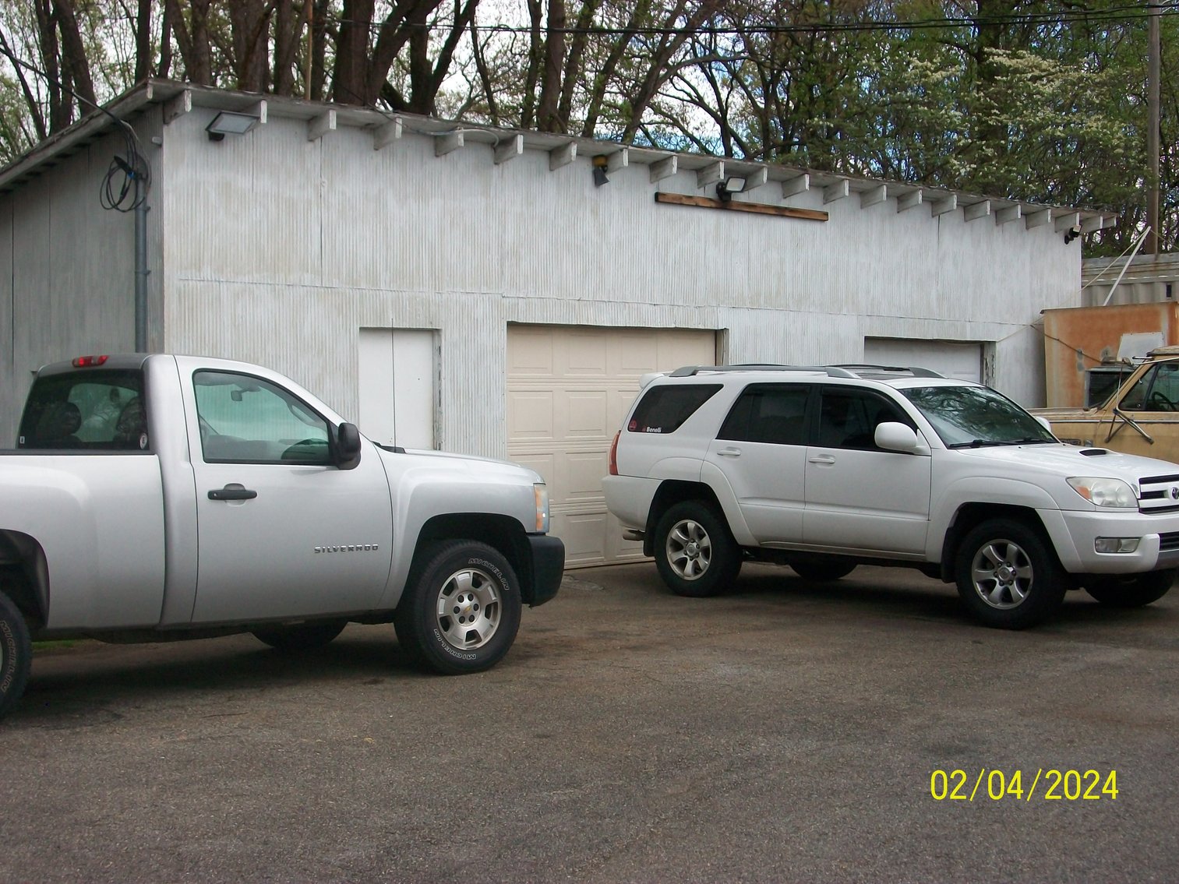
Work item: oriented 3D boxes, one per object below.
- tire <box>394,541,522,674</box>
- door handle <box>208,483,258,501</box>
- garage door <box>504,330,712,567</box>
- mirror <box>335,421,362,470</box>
[{"bbox_3d":[-0.754,0.948,10.418,0.800,0.790,0.270,-1,2,-42],"label":"tire"},{"bbox_3d":[-1.830,0.260,9.274,0.265,0.085,0.055,-1,2,-41],"label":"door handle"},{"bbox_3d":[0.234,0.038,15.957,2.698,2.110,0.060,-1,2,-44],"label":"garage door"},{"bbox_3d":[-1.298,0.022,9.640,0.130,0.255,0.210,-1,2,-29],"label":"mirror"}]

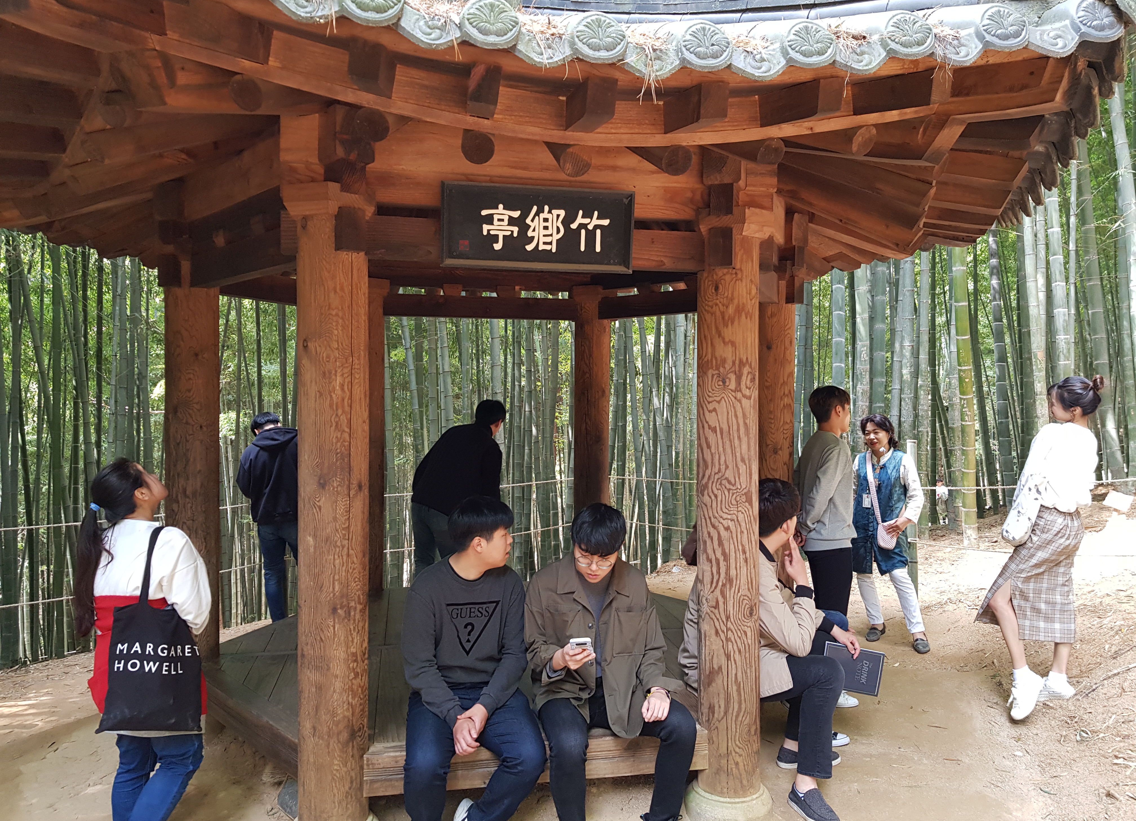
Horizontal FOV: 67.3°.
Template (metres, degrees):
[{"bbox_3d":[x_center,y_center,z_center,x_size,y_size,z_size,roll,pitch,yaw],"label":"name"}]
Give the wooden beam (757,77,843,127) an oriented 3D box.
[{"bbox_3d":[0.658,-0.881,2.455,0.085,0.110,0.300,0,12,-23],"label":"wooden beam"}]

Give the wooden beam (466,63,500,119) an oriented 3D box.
[{"bbox_3d":[-0.223,-0.834,2.239,0.075,0.100,0.326,0,13,-9],"label":"wooden beam"}]

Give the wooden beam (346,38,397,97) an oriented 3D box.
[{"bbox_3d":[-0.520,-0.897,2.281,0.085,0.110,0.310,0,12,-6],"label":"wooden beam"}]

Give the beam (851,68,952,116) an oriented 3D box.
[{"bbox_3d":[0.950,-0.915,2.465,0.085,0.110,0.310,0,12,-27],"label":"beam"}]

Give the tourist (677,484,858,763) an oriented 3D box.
[{"bbox_3d":[0.852,0.893,3.603,0.641,1.212,0.594,0,1,19],"label":"tourist"}]

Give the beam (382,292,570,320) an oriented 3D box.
[{"bbox_3d":[-0.544,-0.648,5.361,1.339,0.145,0.110,0,2,-11],"label":"beam"}]

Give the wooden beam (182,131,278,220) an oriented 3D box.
[{"bbox_3d":[-1.242,-0.916,3.357,0.110,0.180,1.339,-1,2,-41],"label":"wooden beam"}]

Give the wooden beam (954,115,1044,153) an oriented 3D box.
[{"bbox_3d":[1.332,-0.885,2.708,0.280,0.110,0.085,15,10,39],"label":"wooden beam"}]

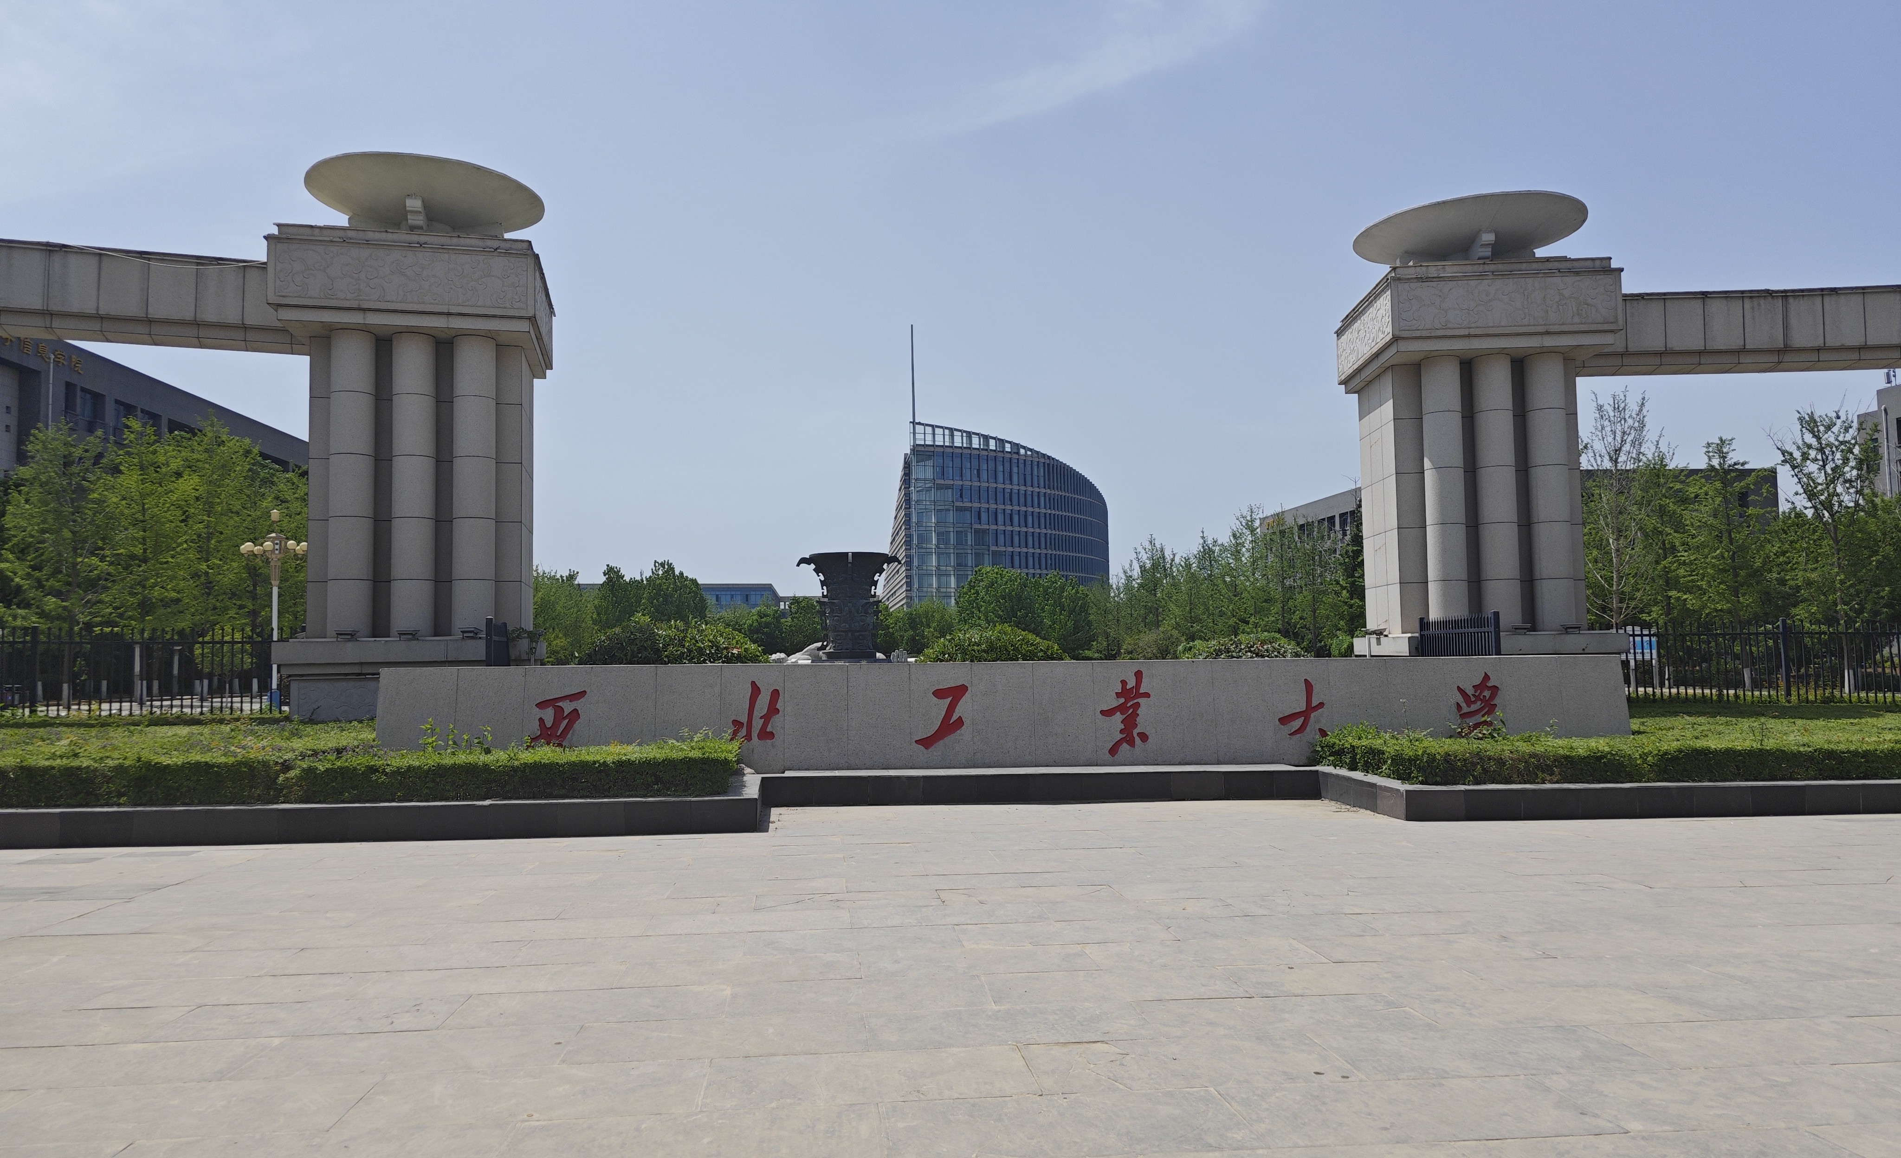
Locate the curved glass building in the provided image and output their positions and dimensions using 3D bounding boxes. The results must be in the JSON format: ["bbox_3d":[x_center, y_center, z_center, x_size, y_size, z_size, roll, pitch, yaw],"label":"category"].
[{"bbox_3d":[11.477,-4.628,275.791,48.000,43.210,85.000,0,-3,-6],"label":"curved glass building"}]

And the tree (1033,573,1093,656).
[{"bbox_3d":[6.658,2.683,75.000,3.700,6.262,3.700,0,-3,-6],"label":"tree"}]

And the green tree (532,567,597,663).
[{"bbox_3d":[-21.025,2.507,67.829,4.300,6.220,4.300,0,-3,-17],"label":"green tree"}]

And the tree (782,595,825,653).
[{"bbox_3d":[-7.337,2.897,64.000,2.700,4.207,2.700,-1,-3,-6],"label":"tree"}]

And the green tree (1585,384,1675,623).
[{"bbox_3d":[21.767,-1.316,40.994,3.000,9.957,3.000,0,-3,-6],"label":"green tree"}]

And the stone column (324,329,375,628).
[{"bbox_3d":[-8.729,-1.390,18.400,0.640,4.438,0.620,0,-3,-15],"label":"stone column"}]

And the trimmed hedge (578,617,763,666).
[{"bbox_3d":[-5.001,1.785,22.940,3.300,2.190,3.000,0,-3,-12],"label":"trimmed hedge"}]

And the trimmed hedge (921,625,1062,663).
[{"bbox_3d":[0.868,1.926,25.444,3.000,2.030,2.800,-1,-3,2],"label":"trimmed hedge"}]

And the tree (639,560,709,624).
[{"bbox_3d":[-10.745,1.757,49.000,2.900,5.061,2.900,-1,-3,-6],"label":"tree"}]

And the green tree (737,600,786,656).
[{"bbox_3d":[-9.632,3.048,64.000,2.700,3.906,2.700,-1,-3,-6],"label":"green tree"}]

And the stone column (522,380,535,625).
[{"bbox_3d":[-6.656,-1.236,19.216,0.450,4.199,2.000,0,-3,-14],"label":"stone column"}]

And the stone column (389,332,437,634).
[{"bbox_3d":[-7.786,-1.398,18.304,0.575,4.339,0.575,0,-3,-14],"label":"stone column"}]

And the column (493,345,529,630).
[{"bbox_3d":[-8.860,-1.621,25.326,0.720,5.640,2.400,0,-3,-14],"label":"column"}]

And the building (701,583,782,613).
[{"bbox_3d":[-72.550,12.312,339.621,51.000,19.451,40.000,0,-3,-7],"label":"building"}]

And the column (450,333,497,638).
[{"bbox_3d":[-7.148,-1.415,18.950,0.630,4.471,0.620,0,-3,-15],"label":"column"}]

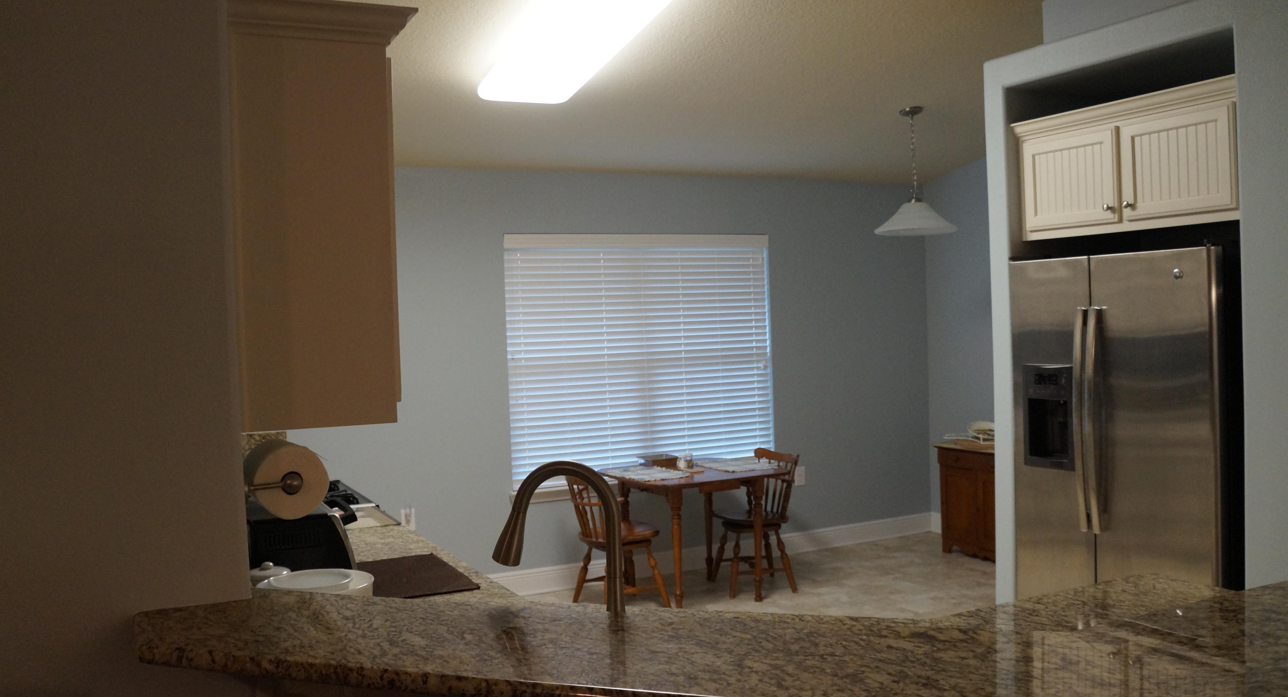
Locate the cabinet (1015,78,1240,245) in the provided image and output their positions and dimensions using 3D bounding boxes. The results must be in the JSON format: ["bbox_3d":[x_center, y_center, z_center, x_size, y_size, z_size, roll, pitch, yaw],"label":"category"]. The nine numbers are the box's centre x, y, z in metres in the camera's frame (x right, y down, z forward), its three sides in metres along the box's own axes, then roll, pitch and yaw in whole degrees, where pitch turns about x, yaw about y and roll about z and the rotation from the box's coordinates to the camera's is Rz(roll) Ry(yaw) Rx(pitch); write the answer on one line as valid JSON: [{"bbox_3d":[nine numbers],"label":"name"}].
[{"bbox_3d":[2.033,-0.692,3.893,0.620,0.479,0.950,-3,2,-27],"label":"cabinet"}]

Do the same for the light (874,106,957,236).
[{"bbox_3d":[1.429,-0.948,5.308,0.442,0.656,0.442,-2,2,0],"label":"light"}]

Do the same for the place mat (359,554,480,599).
[{"bbox_3d":[-0.668,0.605,2.662,0.340,0.007,0.449,-3,2,-27],"label":"place mat"}]

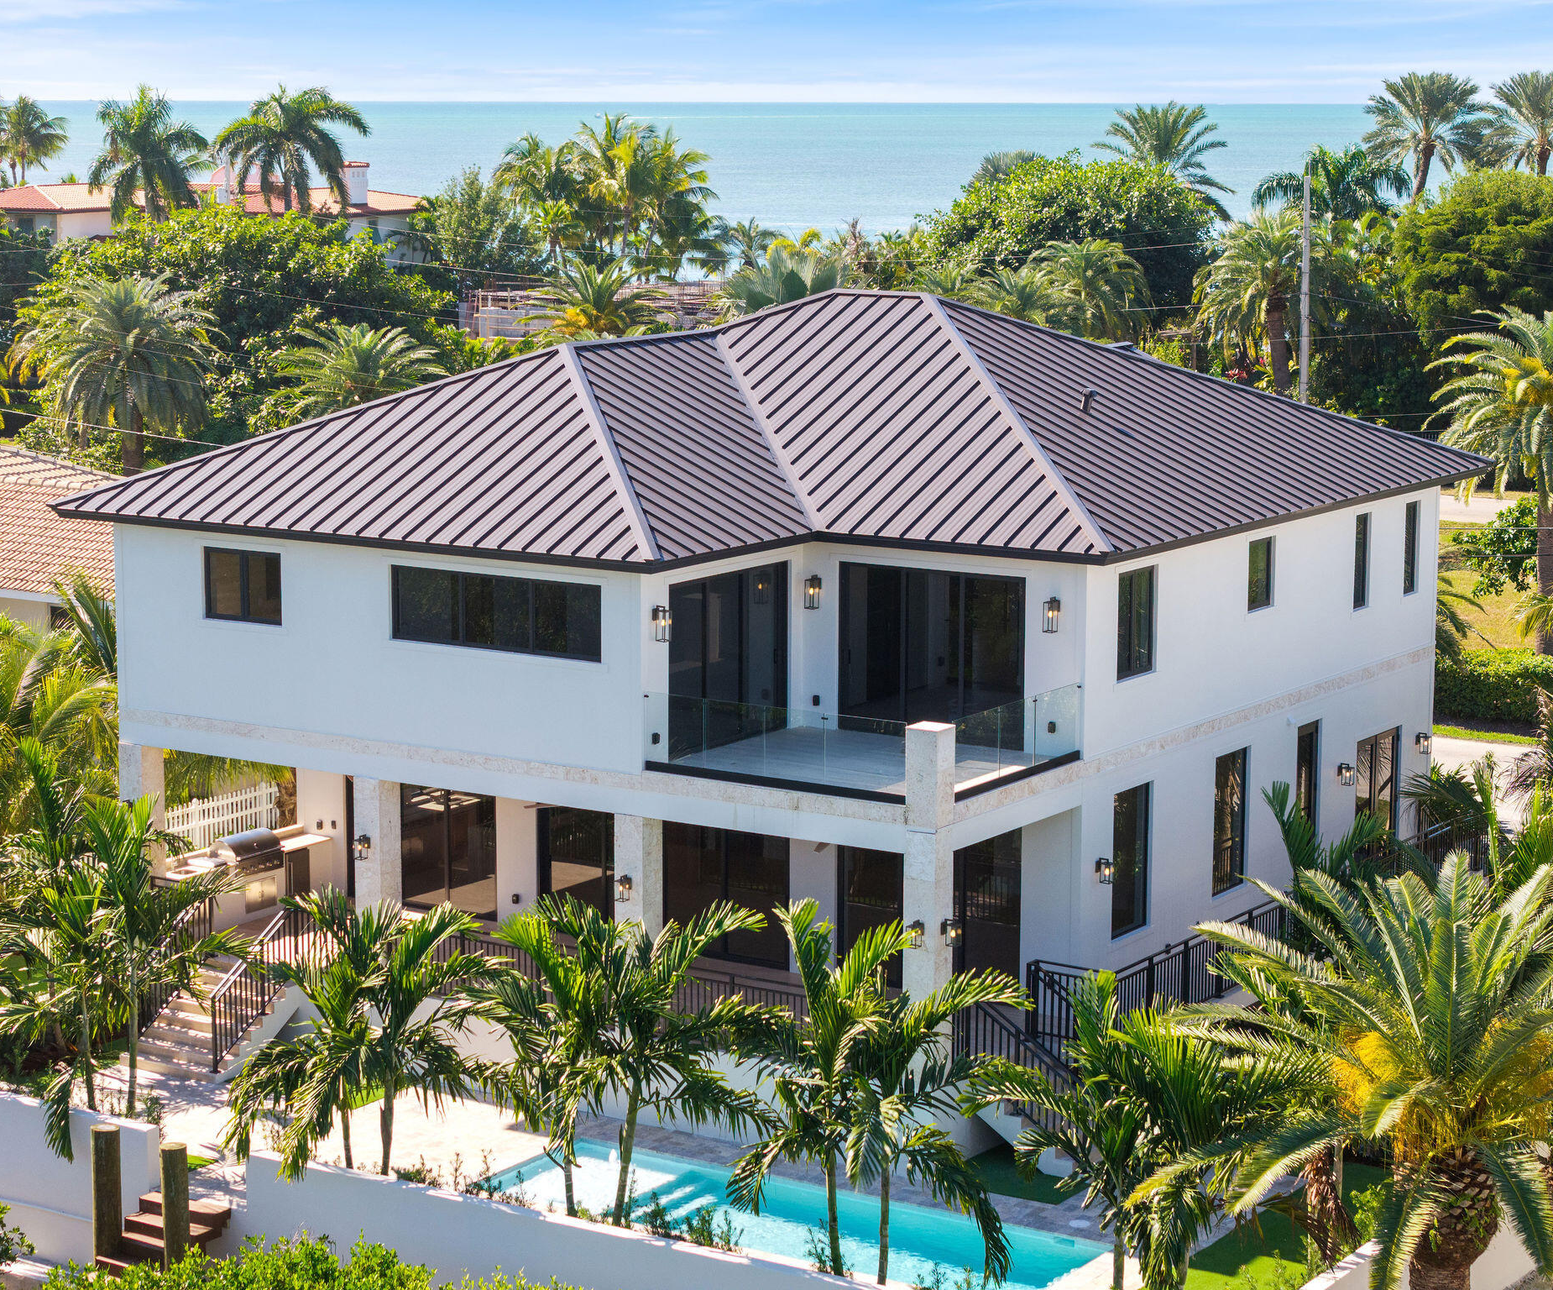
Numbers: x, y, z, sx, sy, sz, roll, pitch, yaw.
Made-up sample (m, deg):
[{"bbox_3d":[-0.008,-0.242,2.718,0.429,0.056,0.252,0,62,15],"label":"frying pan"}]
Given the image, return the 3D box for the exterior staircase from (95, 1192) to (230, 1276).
[{"bbox_3d":[-8.026,7.791,45.454,1.270,0.776,1.158,6,11,33],"label":"exterior staircase"}]

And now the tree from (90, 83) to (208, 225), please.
[{"bbox_3d":[-31.180,-20.261,173.155,5.900,15.010,5.900,0,9,0],"label":"tree"}]

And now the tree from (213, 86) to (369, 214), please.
[{"bbox_3d":[-20.985,-16.635,151.268,6.726,15.102,6.726,-1,9,-8],"label":"tree"}]

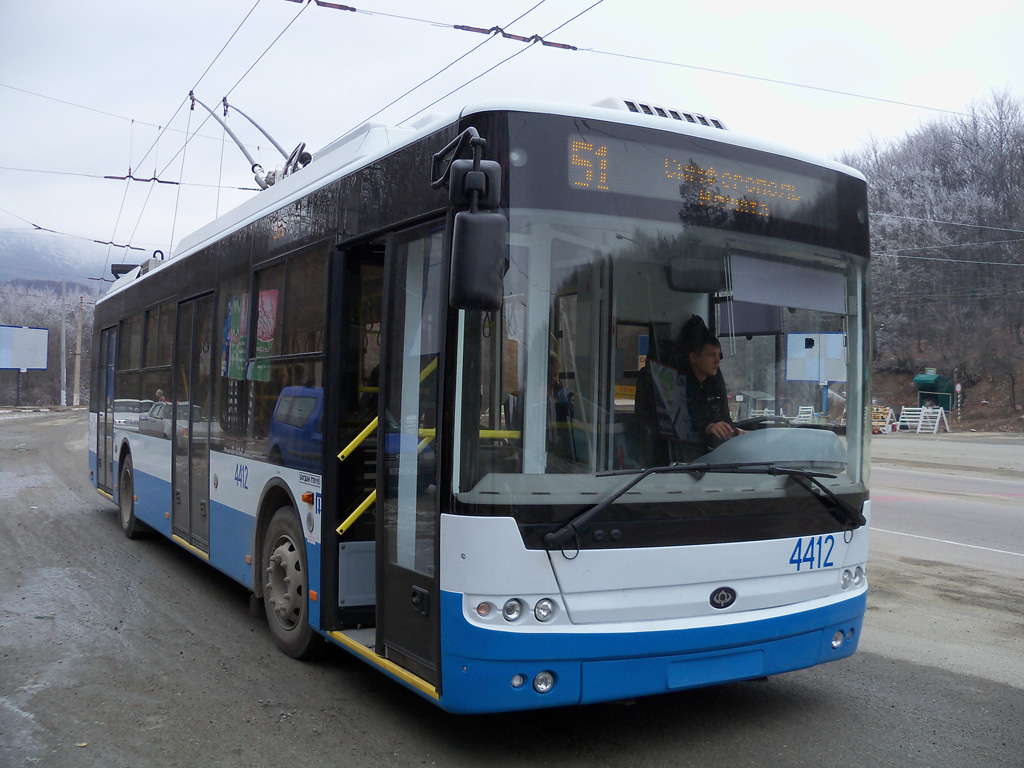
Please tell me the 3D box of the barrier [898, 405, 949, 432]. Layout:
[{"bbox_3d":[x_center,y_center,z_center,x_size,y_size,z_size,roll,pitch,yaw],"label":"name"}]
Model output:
[{"bbox_3d":[17.466,1.517,44.000,0.750,1.100,2.000,1,-1,-30],"label":"barrier"}]

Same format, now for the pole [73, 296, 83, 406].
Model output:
[{"bbox_3d":[-33.425,-2.496,80.000,0.360,8.450,0.360,3,0,-24],"label":"pole"}]

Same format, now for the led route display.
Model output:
[{"bbox_3d":[0.961,-0.958,4.961,1.640,0.260,0.100,1,-1,-29],"label":"led route display"}]

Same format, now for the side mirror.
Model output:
[{"bbox_3d":[-0.137,-0.490,4.160,0.215,0.395,0.110,3,-1,3],"label":"side mirror"}]

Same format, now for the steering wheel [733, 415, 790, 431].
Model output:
[{"bbox_3d":[1.284,0.286,5.643,0.450,0.080,0.450,1,-28,-29],"label":"steering wheel"}]

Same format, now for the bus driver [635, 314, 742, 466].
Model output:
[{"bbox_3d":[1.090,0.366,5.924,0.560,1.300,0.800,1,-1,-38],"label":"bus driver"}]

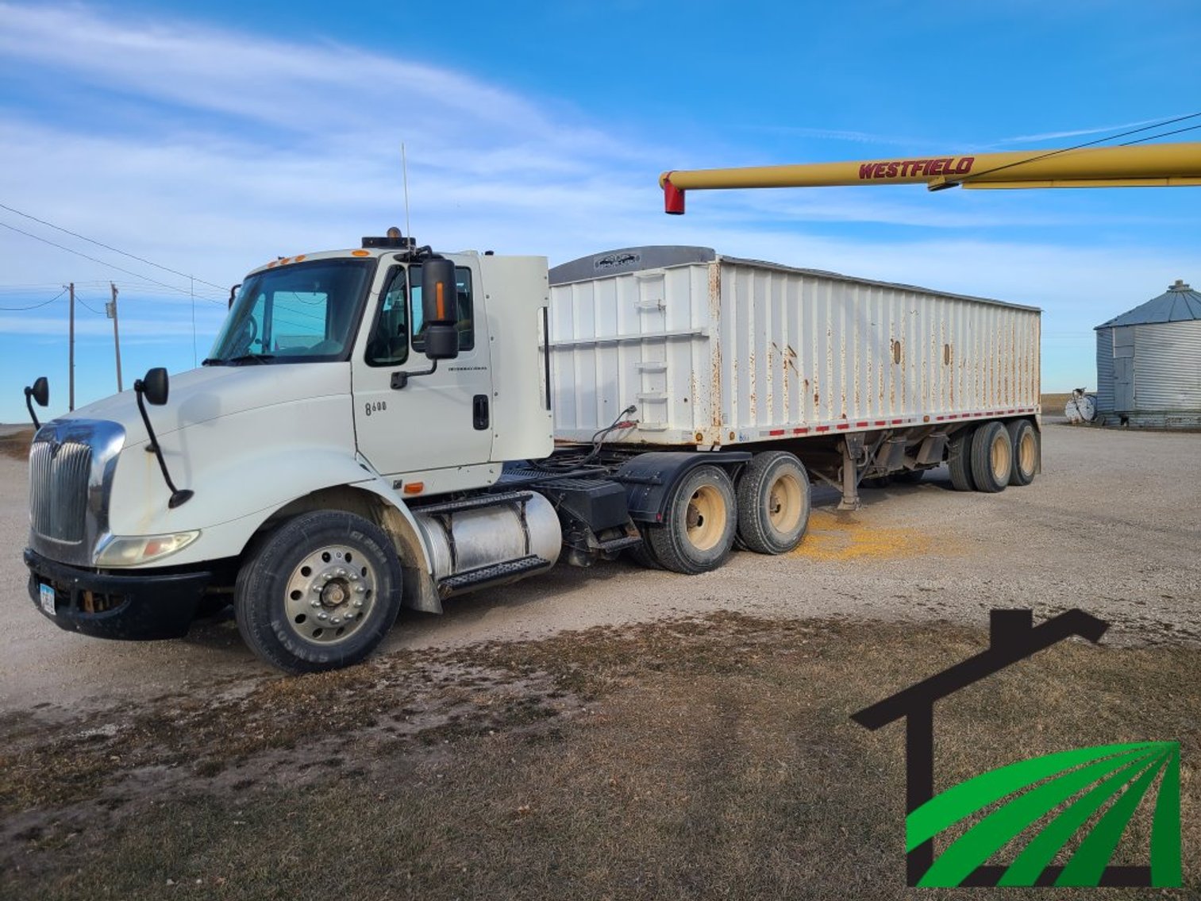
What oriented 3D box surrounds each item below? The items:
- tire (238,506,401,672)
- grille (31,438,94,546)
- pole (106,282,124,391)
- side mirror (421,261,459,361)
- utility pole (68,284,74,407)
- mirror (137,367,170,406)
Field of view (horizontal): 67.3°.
[{"bbox_3d":[-1.691,0.866,5.507,0.990,0.990,0.285,-4,4,-44],"label":"tire"},{"bbox_3d":[-3.217,0.247,5.355,1.000,0.600,0.120,1,0,42],"label":"grille"},{"bbox_3d":[-27.300,-4.750,51.000,0.600,9.300,0.450,-4,3,-28],"label":"pole"},{"bbox_3d":[-1.032,-0.905,5.800,0.225,0.660,0.115,0,3,29],"label":"side mirror"},{"bbox_3d":[-26.400,-4.050,45.000,0.270,8.500,0.270,0,3,-30],"label":"utility pole"},{"bbox_3d":[-2.386,-0.341,4.820,0.180,0.205,0.125,0,3,34],"label":"mirror"}]

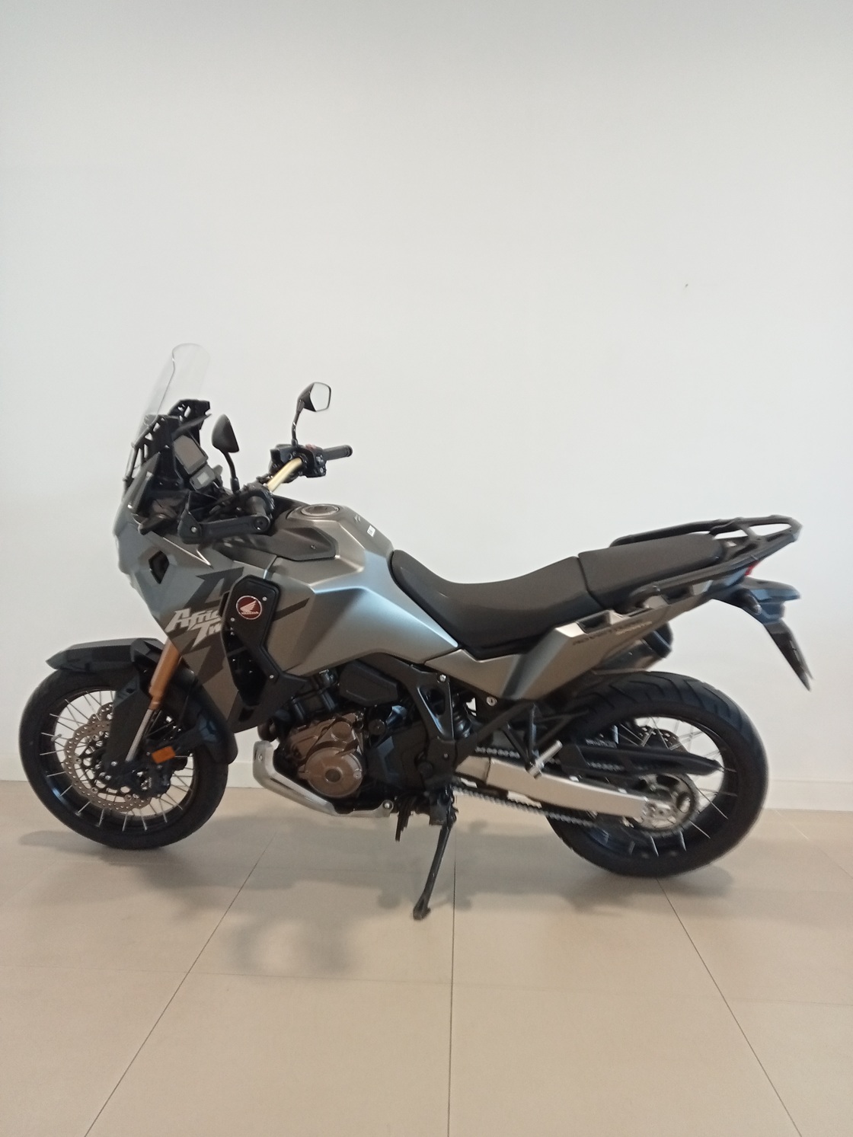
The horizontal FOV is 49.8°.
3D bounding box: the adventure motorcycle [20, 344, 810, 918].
[{"bbox_3d":[-0.084,0.163,2.547,2.313,1.490,0.920,2,2,4],"label":"adventure motorcycle"}]

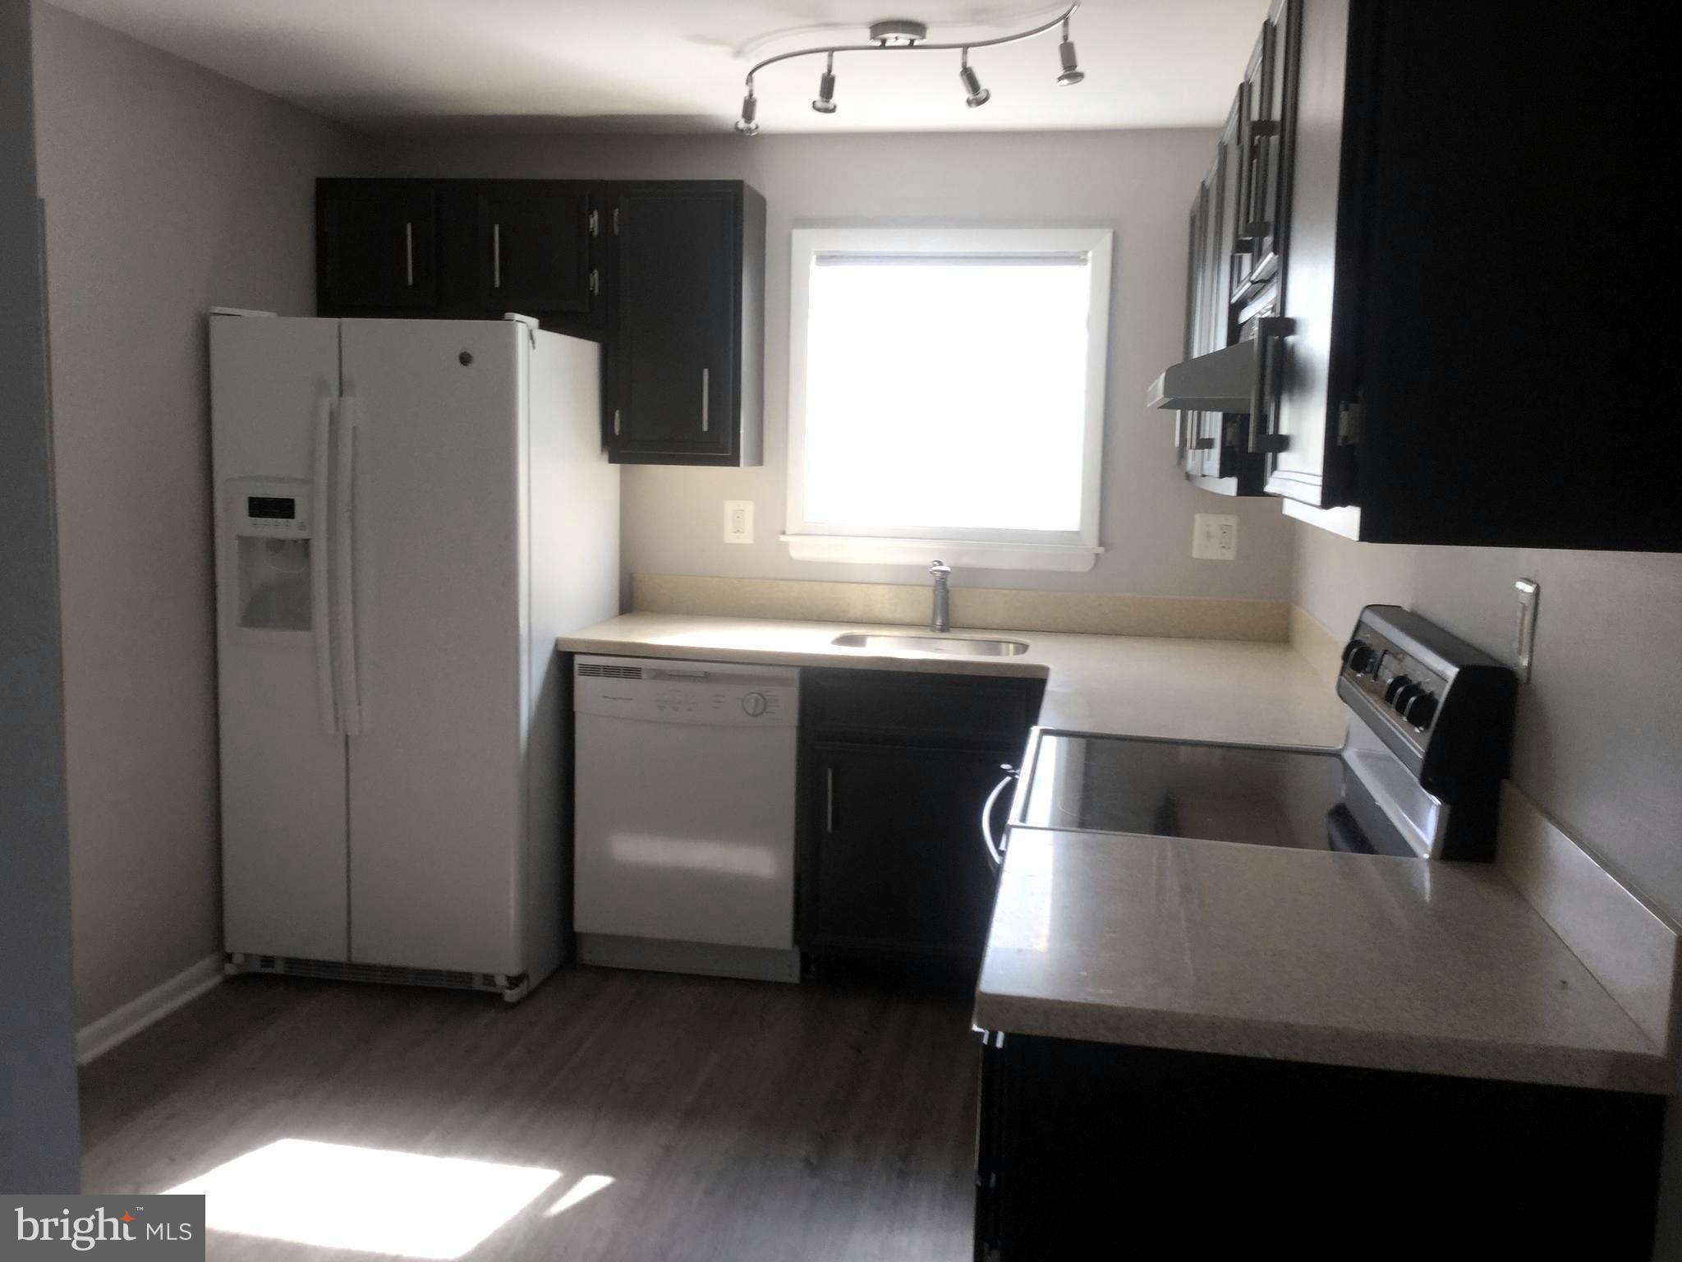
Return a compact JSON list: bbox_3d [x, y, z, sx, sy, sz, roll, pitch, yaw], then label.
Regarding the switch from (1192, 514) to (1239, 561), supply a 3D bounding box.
[{"bbox_3d":[1.047,-0.262,4.211,0.116,0.121,0.010,3,8,9],"label":"switch"}]

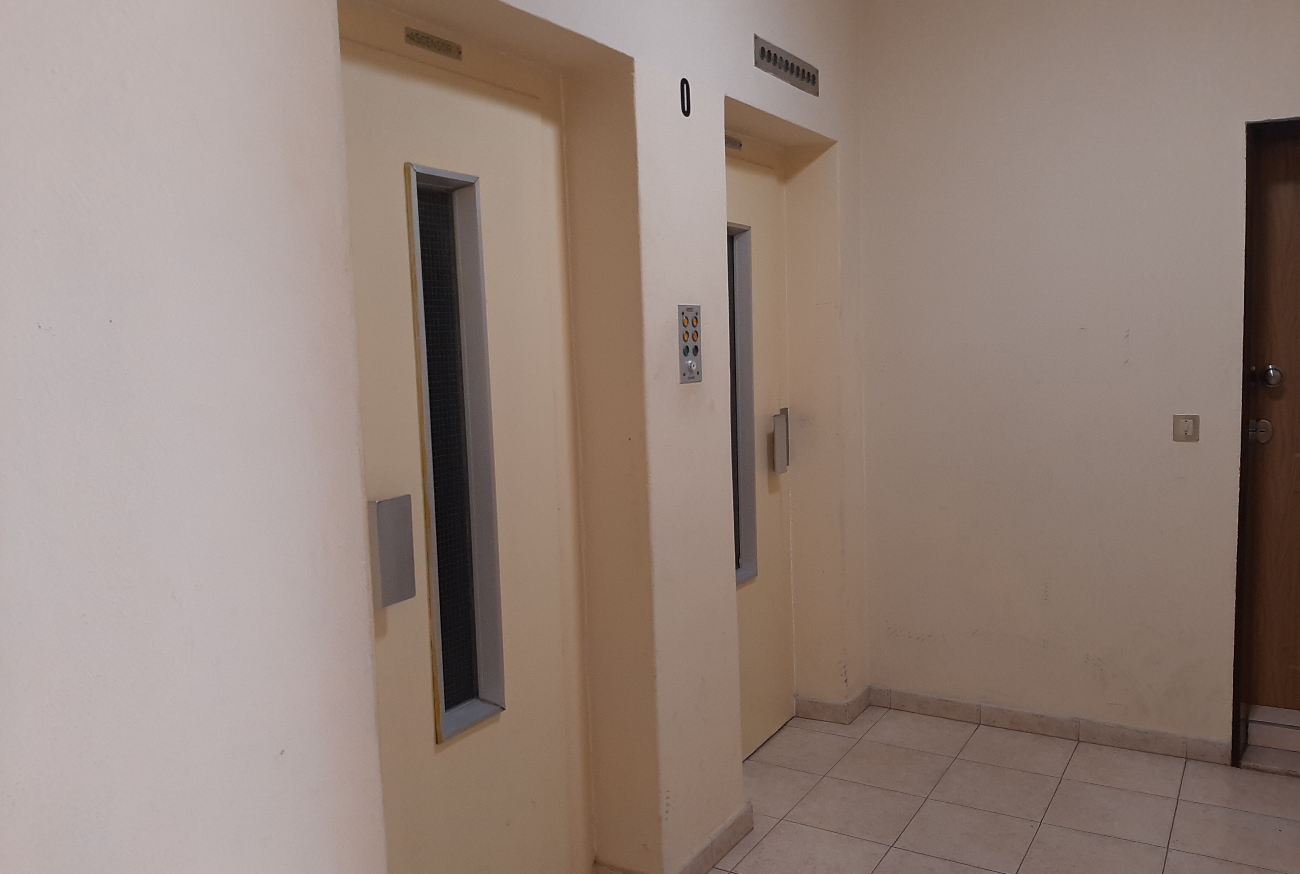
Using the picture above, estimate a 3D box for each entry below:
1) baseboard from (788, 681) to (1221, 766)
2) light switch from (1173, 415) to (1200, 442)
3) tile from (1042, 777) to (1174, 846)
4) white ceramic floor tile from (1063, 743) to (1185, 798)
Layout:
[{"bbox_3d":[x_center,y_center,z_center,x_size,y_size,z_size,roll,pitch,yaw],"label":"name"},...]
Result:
[{"bbox_3d":[1.215,1.018,3.550,1.425,0.081,0.240,2,7,32],"label":"baseboard"},{"bbox_3d":[1.712,-0.026,3.237,0.076,0.083,0.012,1,7,32],"label":"light switch"},{"bbox_3d":[1.364,1.111,3.000,0.330,0.010,0.330,1,7,32],"label":"tile"},{"bbox_3d":[1.540,1.079,3.286,0.333,0.010,0.328,2,7,32],"label":"white ceramic floor tile"}]

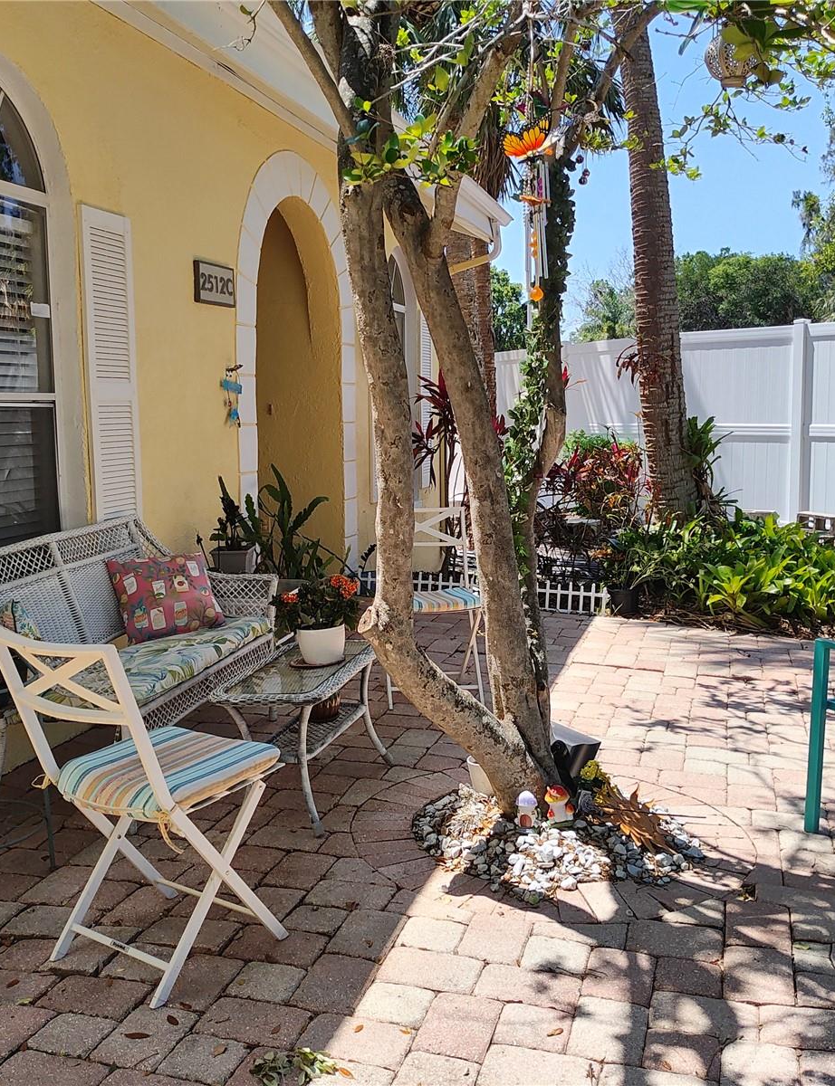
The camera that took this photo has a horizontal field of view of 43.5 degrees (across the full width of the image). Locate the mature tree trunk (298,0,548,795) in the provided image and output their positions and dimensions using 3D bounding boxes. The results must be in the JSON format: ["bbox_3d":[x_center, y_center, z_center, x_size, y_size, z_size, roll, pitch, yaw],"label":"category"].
[{"bbox_3d":[0.019,-0.361,3.423,0.775,2.475,0.517,0,8,0],"label":"mature tree trunk"}]

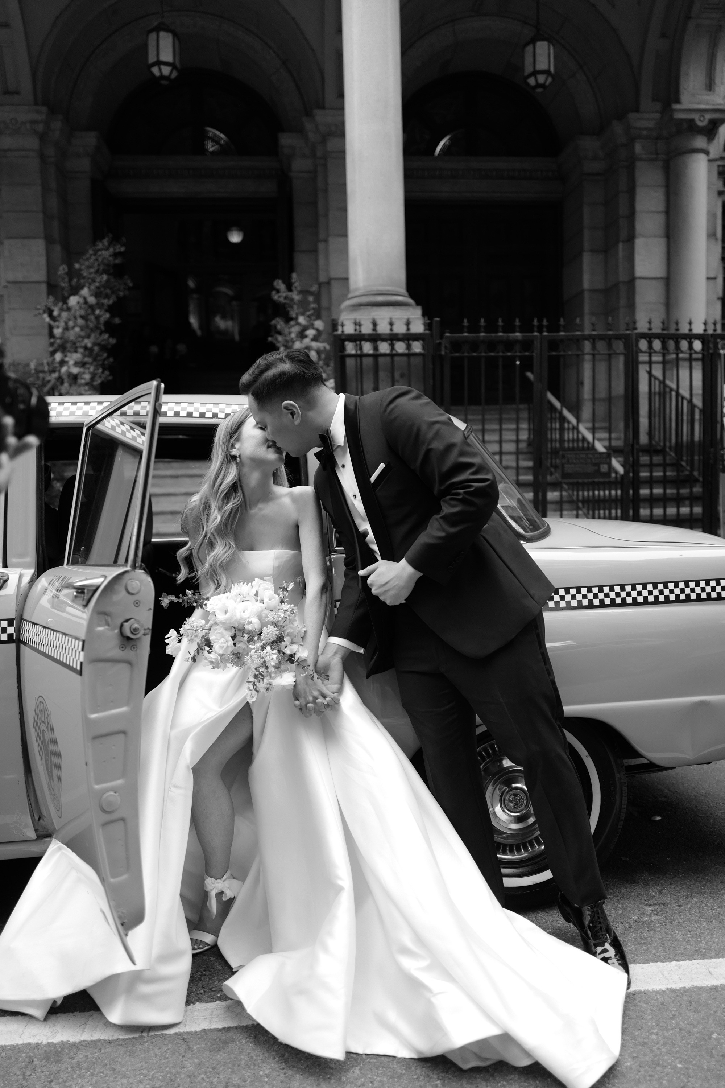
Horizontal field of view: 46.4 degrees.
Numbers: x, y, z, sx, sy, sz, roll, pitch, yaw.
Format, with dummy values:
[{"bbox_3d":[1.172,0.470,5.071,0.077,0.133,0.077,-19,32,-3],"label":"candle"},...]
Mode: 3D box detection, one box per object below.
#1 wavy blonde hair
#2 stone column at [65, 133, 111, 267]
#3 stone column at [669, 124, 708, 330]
[{"bbox_3d":[-0.351,-0.117,2.270,0.220,0.480,0.240,2,6,35],"label":"wavy blonde hair"},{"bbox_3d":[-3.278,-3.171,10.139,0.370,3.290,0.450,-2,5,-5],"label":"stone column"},{"bbox_3d":[3.781,-3.522,9.821,0.460,2.568,0.460,-2,5,-5],"label":"stone column"}]

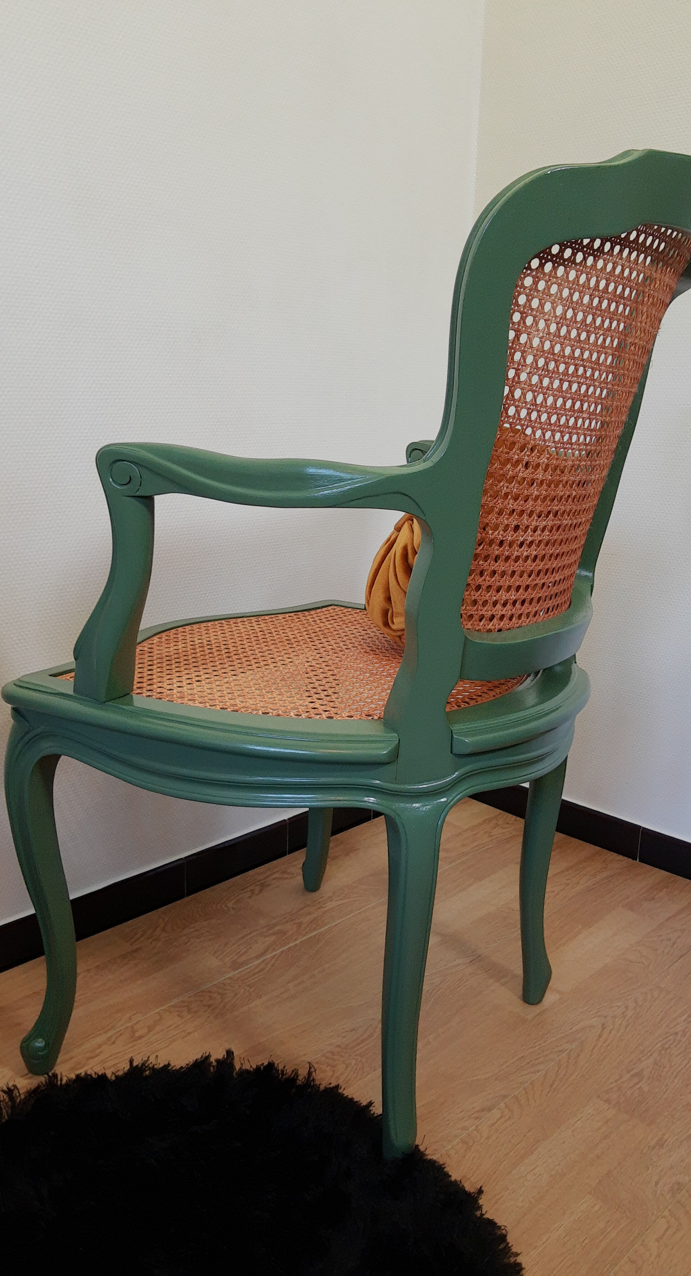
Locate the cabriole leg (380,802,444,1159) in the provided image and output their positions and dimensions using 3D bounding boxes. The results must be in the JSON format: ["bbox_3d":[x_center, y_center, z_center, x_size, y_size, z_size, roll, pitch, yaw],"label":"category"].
[{"bbox_3d":[0.058,0.329,0.912,0.060,0.378,0.060,-2,14,-11],"label":"cabriole leg"}]

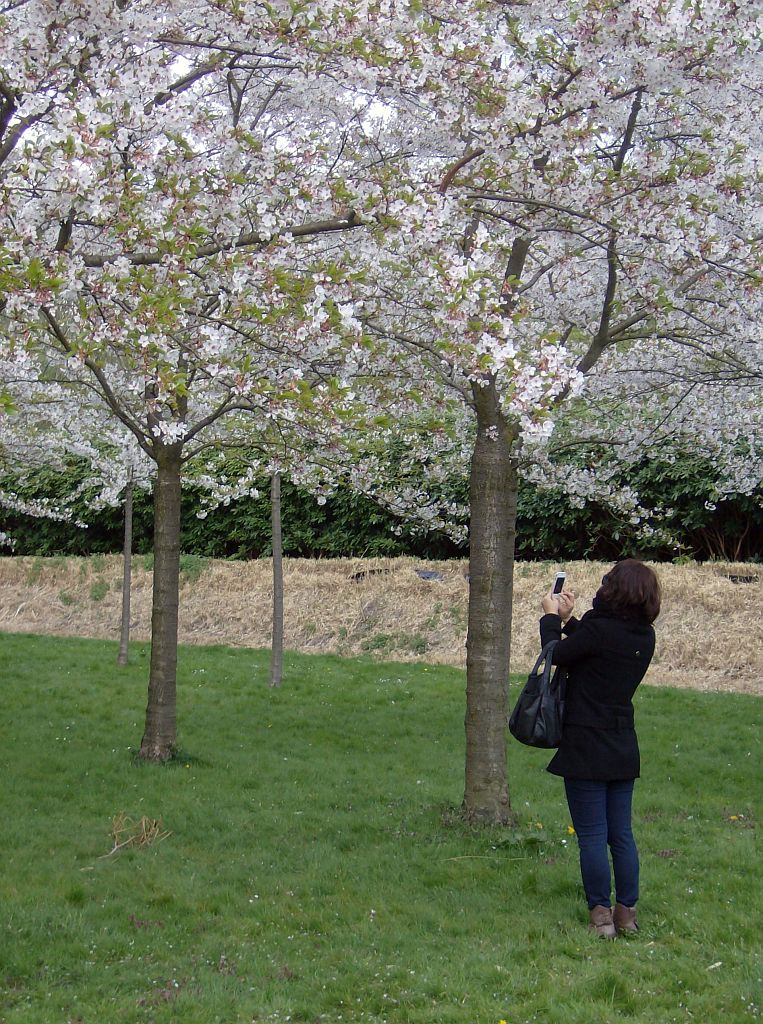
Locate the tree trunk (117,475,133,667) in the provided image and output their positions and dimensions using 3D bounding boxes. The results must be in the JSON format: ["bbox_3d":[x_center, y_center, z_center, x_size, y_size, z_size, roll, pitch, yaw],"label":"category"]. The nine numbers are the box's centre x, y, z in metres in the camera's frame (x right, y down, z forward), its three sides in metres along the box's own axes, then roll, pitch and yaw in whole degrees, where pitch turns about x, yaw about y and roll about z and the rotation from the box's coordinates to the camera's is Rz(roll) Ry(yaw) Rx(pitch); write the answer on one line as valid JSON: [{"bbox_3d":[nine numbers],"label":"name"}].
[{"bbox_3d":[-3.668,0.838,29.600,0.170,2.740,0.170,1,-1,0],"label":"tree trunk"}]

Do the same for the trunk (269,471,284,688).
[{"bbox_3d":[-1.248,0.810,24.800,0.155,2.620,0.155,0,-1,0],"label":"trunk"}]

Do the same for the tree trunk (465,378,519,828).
[{"bbox_3d":[0.673,0.559,12.750,0.320,2.740,0.320,1,-1,0],"label":"tree trunk"}]

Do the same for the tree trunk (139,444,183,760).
[{"bbox_3d":[-1.731,0.718,16.400,0.280,2.500,0.280,1,-1,0],"label":"tree trunk"}]

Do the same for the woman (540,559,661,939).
[{"bbox_3d":[0.938,1.016,8.930,0.580,1.620,0.480,-1,-1,42],"label":"woman"}]

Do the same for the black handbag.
[{"bbox_3d":[0.681,0.786,8.900,0.310,0.470,0.190,0,-1,12],"label":"black handbag"}]

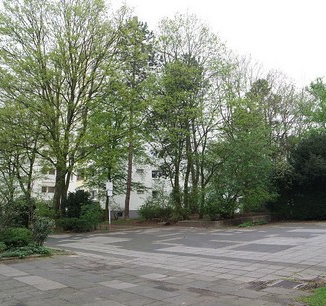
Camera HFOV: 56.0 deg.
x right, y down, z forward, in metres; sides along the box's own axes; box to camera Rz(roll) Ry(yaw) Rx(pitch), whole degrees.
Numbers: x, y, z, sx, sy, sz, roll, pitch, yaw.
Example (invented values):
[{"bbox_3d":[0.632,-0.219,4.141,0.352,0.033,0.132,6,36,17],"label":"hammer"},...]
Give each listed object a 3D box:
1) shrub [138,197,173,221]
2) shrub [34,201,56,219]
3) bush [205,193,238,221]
[{"bbox_3d":[-0.490,3.623,20.000,2.300,1.550,1.900,-1,-9,0],"label":"shrub"},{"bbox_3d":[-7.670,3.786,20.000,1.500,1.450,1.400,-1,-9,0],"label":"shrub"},{"bbox_3d":[3.748,3.370,19.300,2.100,1.750,1.800,-1,-9,0],"label":"bush"}]

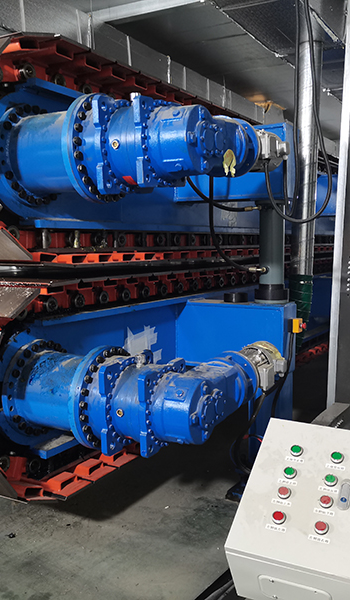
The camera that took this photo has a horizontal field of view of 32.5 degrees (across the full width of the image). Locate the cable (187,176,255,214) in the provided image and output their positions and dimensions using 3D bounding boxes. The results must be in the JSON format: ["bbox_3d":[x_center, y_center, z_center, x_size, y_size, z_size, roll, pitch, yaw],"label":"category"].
[{"bbox_3d":[0.242,-0.584,3.327,0.395,0.191,0.100,3,6,30],"label":"cable"}]

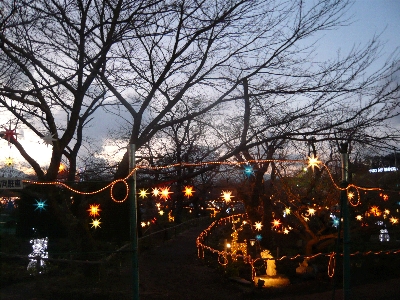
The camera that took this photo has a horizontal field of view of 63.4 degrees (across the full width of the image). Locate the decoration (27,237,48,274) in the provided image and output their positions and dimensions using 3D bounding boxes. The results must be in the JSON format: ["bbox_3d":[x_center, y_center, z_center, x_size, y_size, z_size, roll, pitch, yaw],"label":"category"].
[{"bbox_3d":[-4.621,3.000,9.200,0.620,1.080,0.500,-1,-3,-6],"label":"decoration"}]

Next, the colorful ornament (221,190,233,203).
[{"bbox_3d":[0.850,1.437,10.000,0.400,0.380,0.330,-1,-3,5],"label":"colorful ornament"}]

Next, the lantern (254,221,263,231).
[{"bbox_3d":[2.351,3.034,13.000,0.360,0.390,0.320,-1,-3,10],"label":"lantern"}]

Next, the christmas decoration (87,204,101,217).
[{"bbox_3d":[-3.128,1.777,9.500,0.400,0.370,0.330,0,-3,-18],"label":"christmas decoration"}]

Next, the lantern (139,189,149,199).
[{"bbox_3d":[-1.659,1.272,9.500,0.330,0.330,0.297,-1,-6,-5],"label":"lantern"}]

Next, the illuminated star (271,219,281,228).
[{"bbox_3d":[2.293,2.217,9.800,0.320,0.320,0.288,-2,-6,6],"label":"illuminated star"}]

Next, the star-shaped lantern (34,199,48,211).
[{"bbox_3d":[-4.684,1.600,9.500,0.380,0.380,0.320,0,-3,-26],"label":"star-shaped lantern"}]

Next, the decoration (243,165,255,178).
[{"bbox_3d":[1.224,0.545,8.200,0.340,0.340,0.306,-2,-6,4],"label":"decoration"}]

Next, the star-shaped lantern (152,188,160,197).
[{"bbox_3d":[-1.391,1.347,10.300,0.310,0.310,0.279,-1,-6,-4],"label":"star-shaped lantern"}]

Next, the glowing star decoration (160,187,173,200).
[{"bbox_3d":[-0.854,1.098,8.200,0.360,0.360,0.324,-1,-6,-3],"label":"glowing star decoration"}]

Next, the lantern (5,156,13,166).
[{"bbox_3d":[-5.920,0.355,10.000,0.266,0.309,0.226,4,-8,-30],"label":"lantern"}]

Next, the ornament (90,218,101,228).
[{"bbox_3d":[-3.392,2.386,10.500,0.350,0.350,0.300,0,-3,-18],"label":"ornament"}]

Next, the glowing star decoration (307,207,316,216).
[{"bbox_3d":[4.481,2.512,13.000,0.390,0.360,0.320,-2,-3,19],"label":"glowing star decoration"}]

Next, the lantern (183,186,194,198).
[{"bbox_3d":[-0.312,1.177,9.000,0.340,0.340,0.306,-1,-6,-1],"label":"lantern"}]

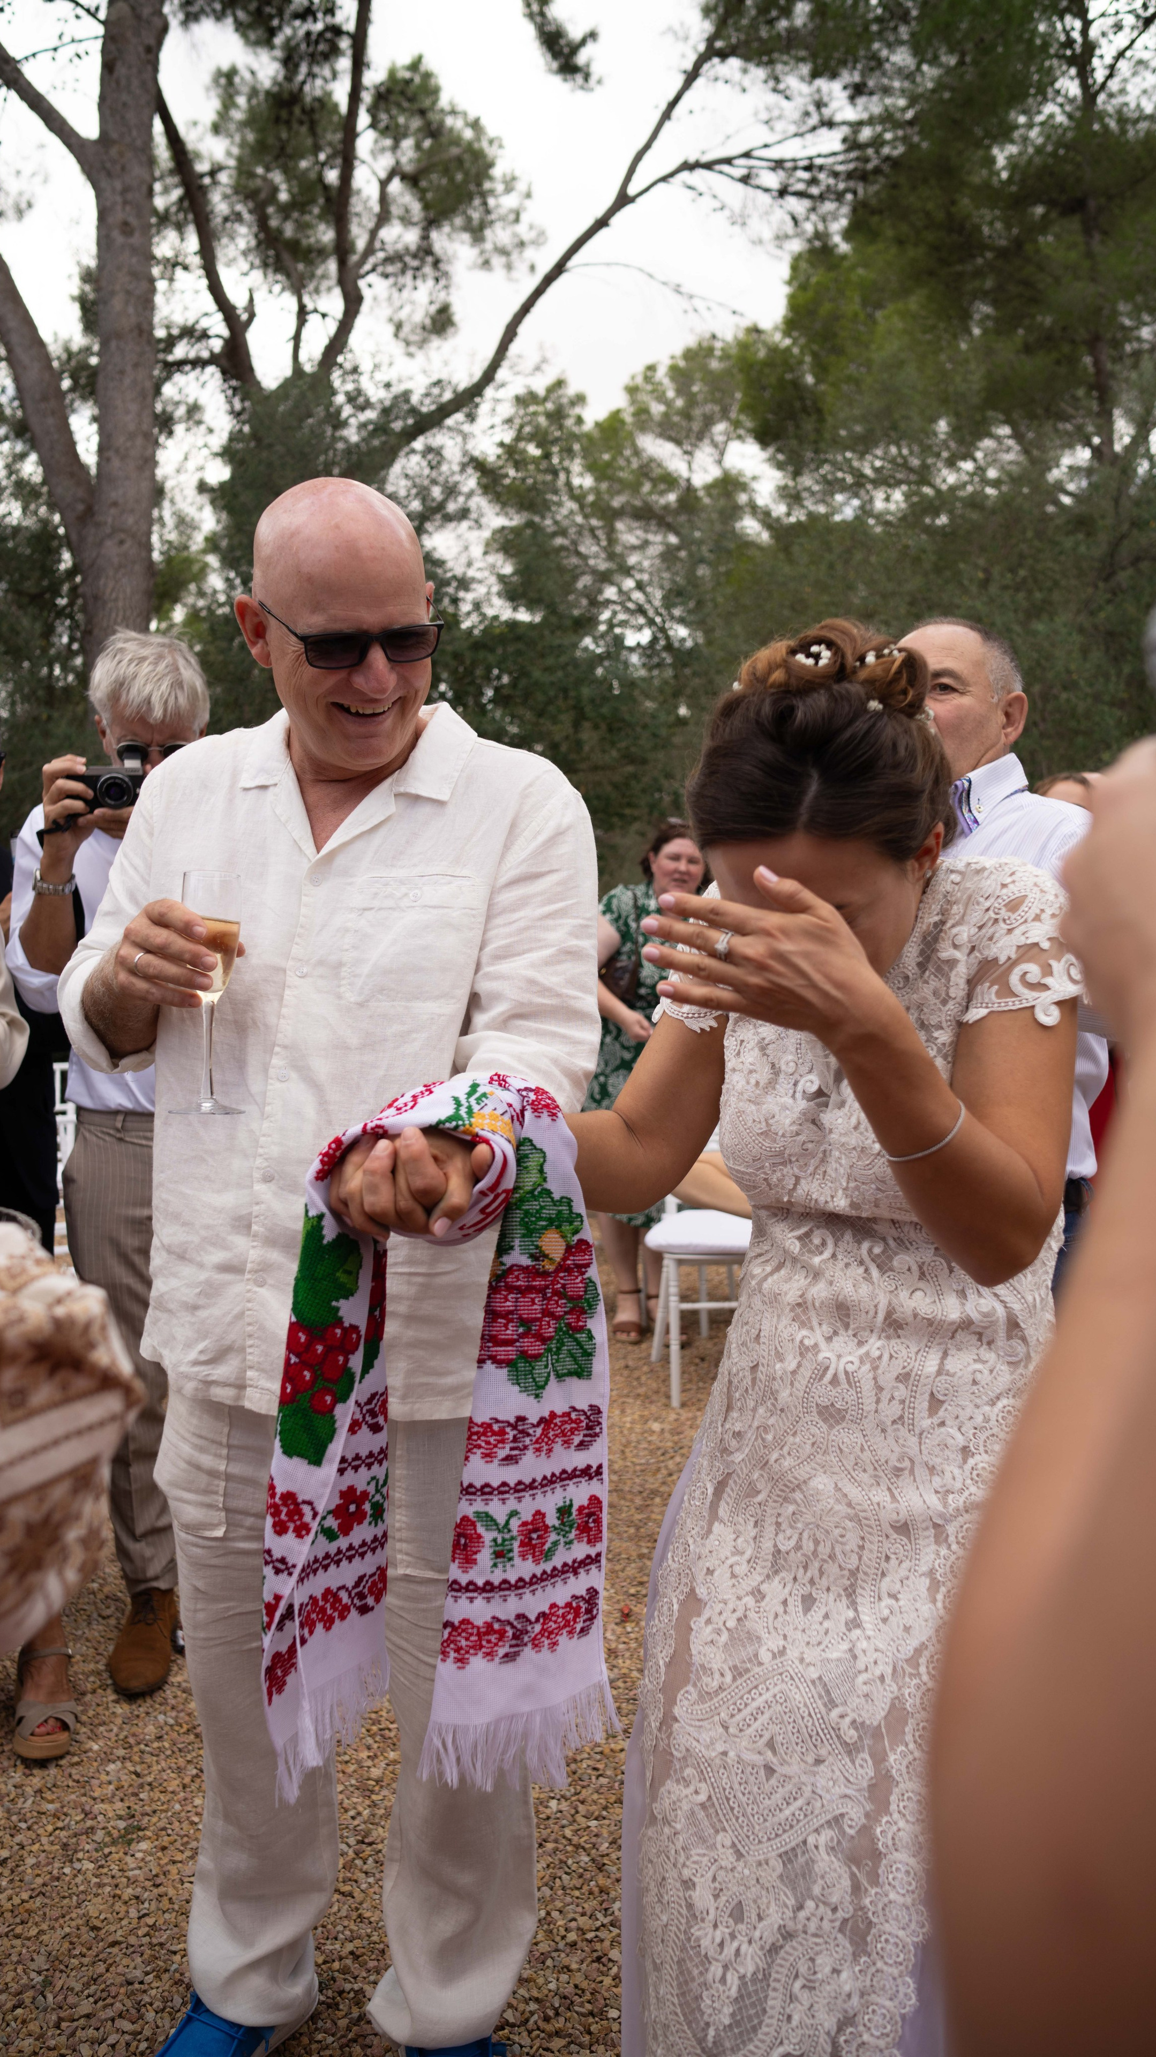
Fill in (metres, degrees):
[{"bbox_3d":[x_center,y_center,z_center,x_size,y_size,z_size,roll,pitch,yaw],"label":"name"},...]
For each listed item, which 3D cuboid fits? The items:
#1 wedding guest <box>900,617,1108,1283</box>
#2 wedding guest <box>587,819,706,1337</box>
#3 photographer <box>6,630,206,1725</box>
[{"bbox_3d":[0.542,0.291,1.910,0.350,1.700,0.490,-3,5,-43],"label":"wedding guest"},{"bbox_3d":[0.251,0.158,4.467,0.520,1.670,0.360,-1,3,-9],"label":"wedding guest"},{"bbox_3d":[-0.701,0.237,2.317,0.530,1.760,0.450,-1,3,-9],"label":"photographer"}]

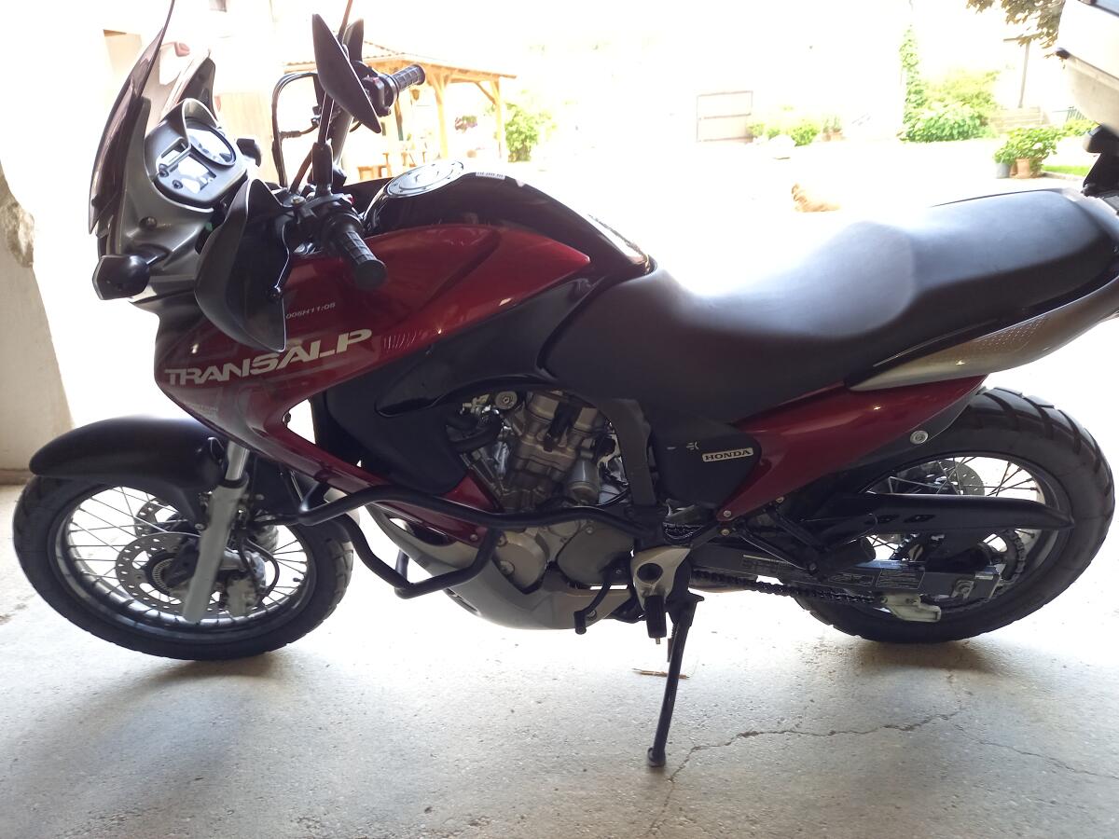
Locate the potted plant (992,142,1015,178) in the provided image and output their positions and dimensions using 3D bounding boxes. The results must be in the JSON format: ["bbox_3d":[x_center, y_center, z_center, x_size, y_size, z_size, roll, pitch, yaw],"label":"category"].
[{"bbox_3d":[5.531,-3.229,10.050,0.280,0.400,0.280,7,23,27],"label":"potted plant"}]

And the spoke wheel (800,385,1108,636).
[{"bbox_3d":[0.754,0.217,1.615,0.640,0.640,0.135,-3,35,4],"label":"spoke wheel"}]

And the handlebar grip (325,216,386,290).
[{"bbox_3d":[-0.235,-0.199,0.938,0.042,0.042,0.130,-20,44,-14],"label":"handlebar grip"}]

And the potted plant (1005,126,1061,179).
[{"bbox_3d":[5.961,-3.354,10.200,0.660,0.580,0.620,8,24,28],"label":"potted plant"}]

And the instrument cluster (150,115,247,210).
[{"bbox_3d":[-0.568,-0.381,1.236,0.080,0.135,0.225,-40,25,26],"label":"instrument cluster"}]

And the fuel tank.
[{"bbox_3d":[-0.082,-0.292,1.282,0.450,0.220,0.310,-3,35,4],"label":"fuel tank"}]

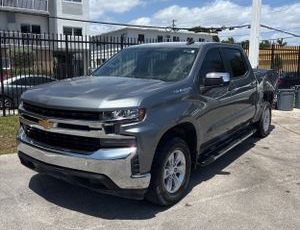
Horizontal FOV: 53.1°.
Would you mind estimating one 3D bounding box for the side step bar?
[{"bbox_3d":[1.296,0.458,4.804,0.190,0.110,2.200,7,12,35],"label":"side step bar"}]

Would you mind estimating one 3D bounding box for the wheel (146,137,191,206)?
[{"bbox_3d":[0.195,0.611,3.421,0.260,0.780,0.780,7,12,35],"label":"wheel"}]

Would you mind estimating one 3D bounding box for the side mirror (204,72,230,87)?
[{"bbox_3d":[0.883,-0.448,3.870,0.300,0.200,0.180,7,12,35],"label":"side mirror"}]

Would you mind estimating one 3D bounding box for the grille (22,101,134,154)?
[{"bbox_3d":[-0.989,0.112,3.152,1.820,0.460,0.270,7,12,35],"label":"grille"}]

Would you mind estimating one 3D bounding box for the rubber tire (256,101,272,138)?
[{"bbox_3d":[2.378,0.082,6.418,0.260,0.780,0.780,7,12,35],"label":"rubber tire"}]

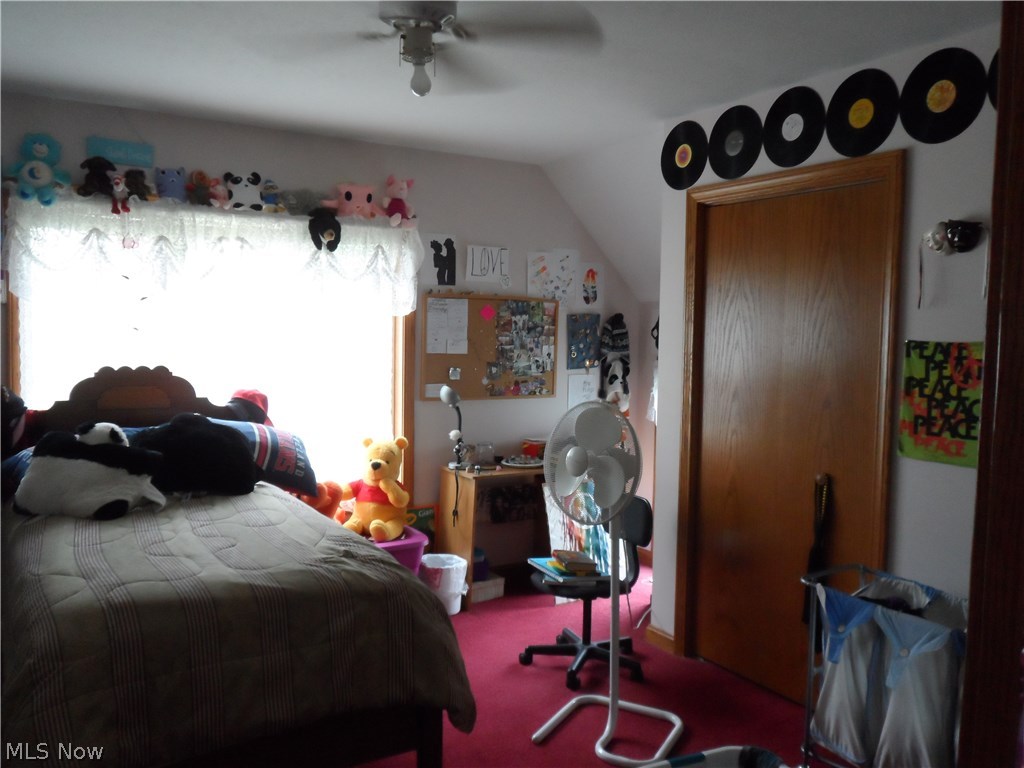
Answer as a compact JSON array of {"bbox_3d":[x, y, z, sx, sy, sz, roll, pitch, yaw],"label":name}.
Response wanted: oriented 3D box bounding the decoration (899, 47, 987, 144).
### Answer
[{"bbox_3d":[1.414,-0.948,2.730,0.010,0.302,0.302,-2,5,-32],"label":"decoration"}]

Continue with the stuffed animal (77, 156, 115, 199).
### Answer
[{"bbox_3d":[-1.780,-0.886,3.550,0.149,0.178,0.130,-2,5,-32],"label":"stuffed animal"}]

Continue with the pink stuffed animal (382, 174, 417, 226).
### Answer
[{"bbox_3d":[-0.582,-0.947,4.282,0.142,0.256,0.160,-3,5,-40],"label":"pink stuffed animal"}]

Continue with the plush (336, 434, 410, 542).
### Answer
[{"bbox_3d":[-0.687,0.527,4.138,0.360,0.485,0.330,1,4,3],"label":"plush"}]

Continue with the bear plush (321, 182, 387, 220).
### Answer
[{"bbox_3d":[-0.807,-0.927,4.218,0.320,0.185,0.150,-1,4,-21],"label":"bear plush"}]

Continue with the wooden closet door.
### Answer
[{"bbox_3d":[1.072,0.225,3.355,0.080,2.123,1.046,-2,5,-32],"label":"wooden closet door"}]

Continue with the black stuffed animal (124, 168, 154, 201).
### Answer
[{"bbox_3d":[-1.641,-0.876,3.651,0.115,0.134,0.110,-2,5,-32],"label":"black stuffed animal"}]

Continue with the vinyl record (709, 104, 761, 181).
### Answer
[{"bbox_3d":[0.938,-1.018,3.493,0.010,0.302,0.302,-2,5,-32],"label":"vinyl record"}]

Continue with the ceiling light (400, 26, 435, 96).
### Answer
[{"bbox_3d":[-0.269,-0.923,2.370,0.095,0.200,0.095,0,4,-7],"label":"ceiling light"}]

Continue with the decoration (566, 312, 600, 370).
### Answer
[{"bbox_3d":[0.449,-0.260,5.131,0.265,0.345,0.020,-2,5,-32],"label":"decoration"}]

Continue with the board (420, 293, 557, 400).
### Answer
[{"bbox_3d":[-0.107,-0.203,4.783,0.905,0.605,0.022,-2,5,-32],"label":"board"}]

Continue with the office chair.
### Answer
[{"bbox_3d":[0.376,0.898,3.714,0.570,0.735,0.530,-3,5,-38],"label":"office chair"}]

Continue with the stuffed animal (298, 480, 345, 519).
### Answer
[{"bbox_3d":[-0.910,0.596,3.978,0.197,0.248,0.220,-2,5,-32],"label":"stuffed animal"}]

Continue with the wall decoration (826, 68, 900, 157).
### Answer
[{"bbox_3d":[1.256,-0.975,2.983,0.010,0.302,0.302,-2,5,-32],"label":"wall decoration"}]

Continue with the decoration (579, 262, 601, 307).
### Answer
[{"bbox_3d":[0.484,-0.616,5.134,0.190,0.270,0.010,-2,5,-32],"label":"decoration"}]

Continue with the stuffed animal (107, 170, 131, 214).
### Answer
[{"bbox_3d":[-1.684,-0.819,3.545,0.088,0.179,0.100,-2,5,-32],"label":"stuffed animal"}]

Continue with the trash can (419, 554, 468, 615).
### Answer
[{"bbox_3d":[-0.358,1.067,4.393,0.243,0.262,0.243,1,4,0],"label":"trash can"}]

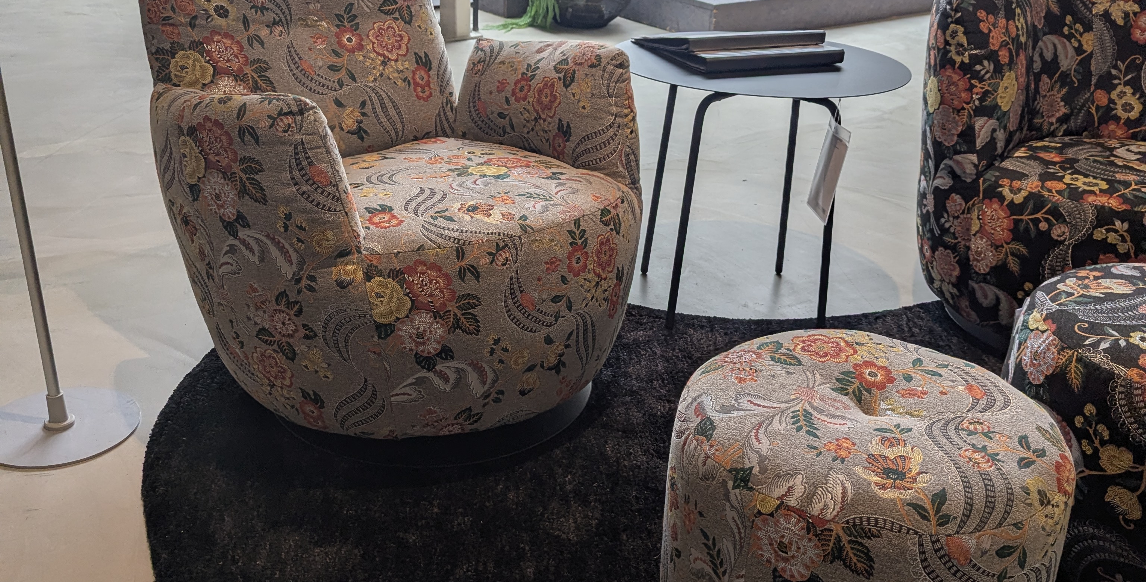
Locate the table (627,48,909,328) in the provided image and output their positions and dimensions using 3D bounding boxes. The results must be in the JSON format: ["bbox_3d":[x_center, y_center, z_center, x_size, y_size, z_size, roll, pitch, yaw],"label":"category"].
[{"bbox_3d":[0.380,-0.236,2.389,0.626,0.578,0.626,1,25,-5],"label":"table"}]

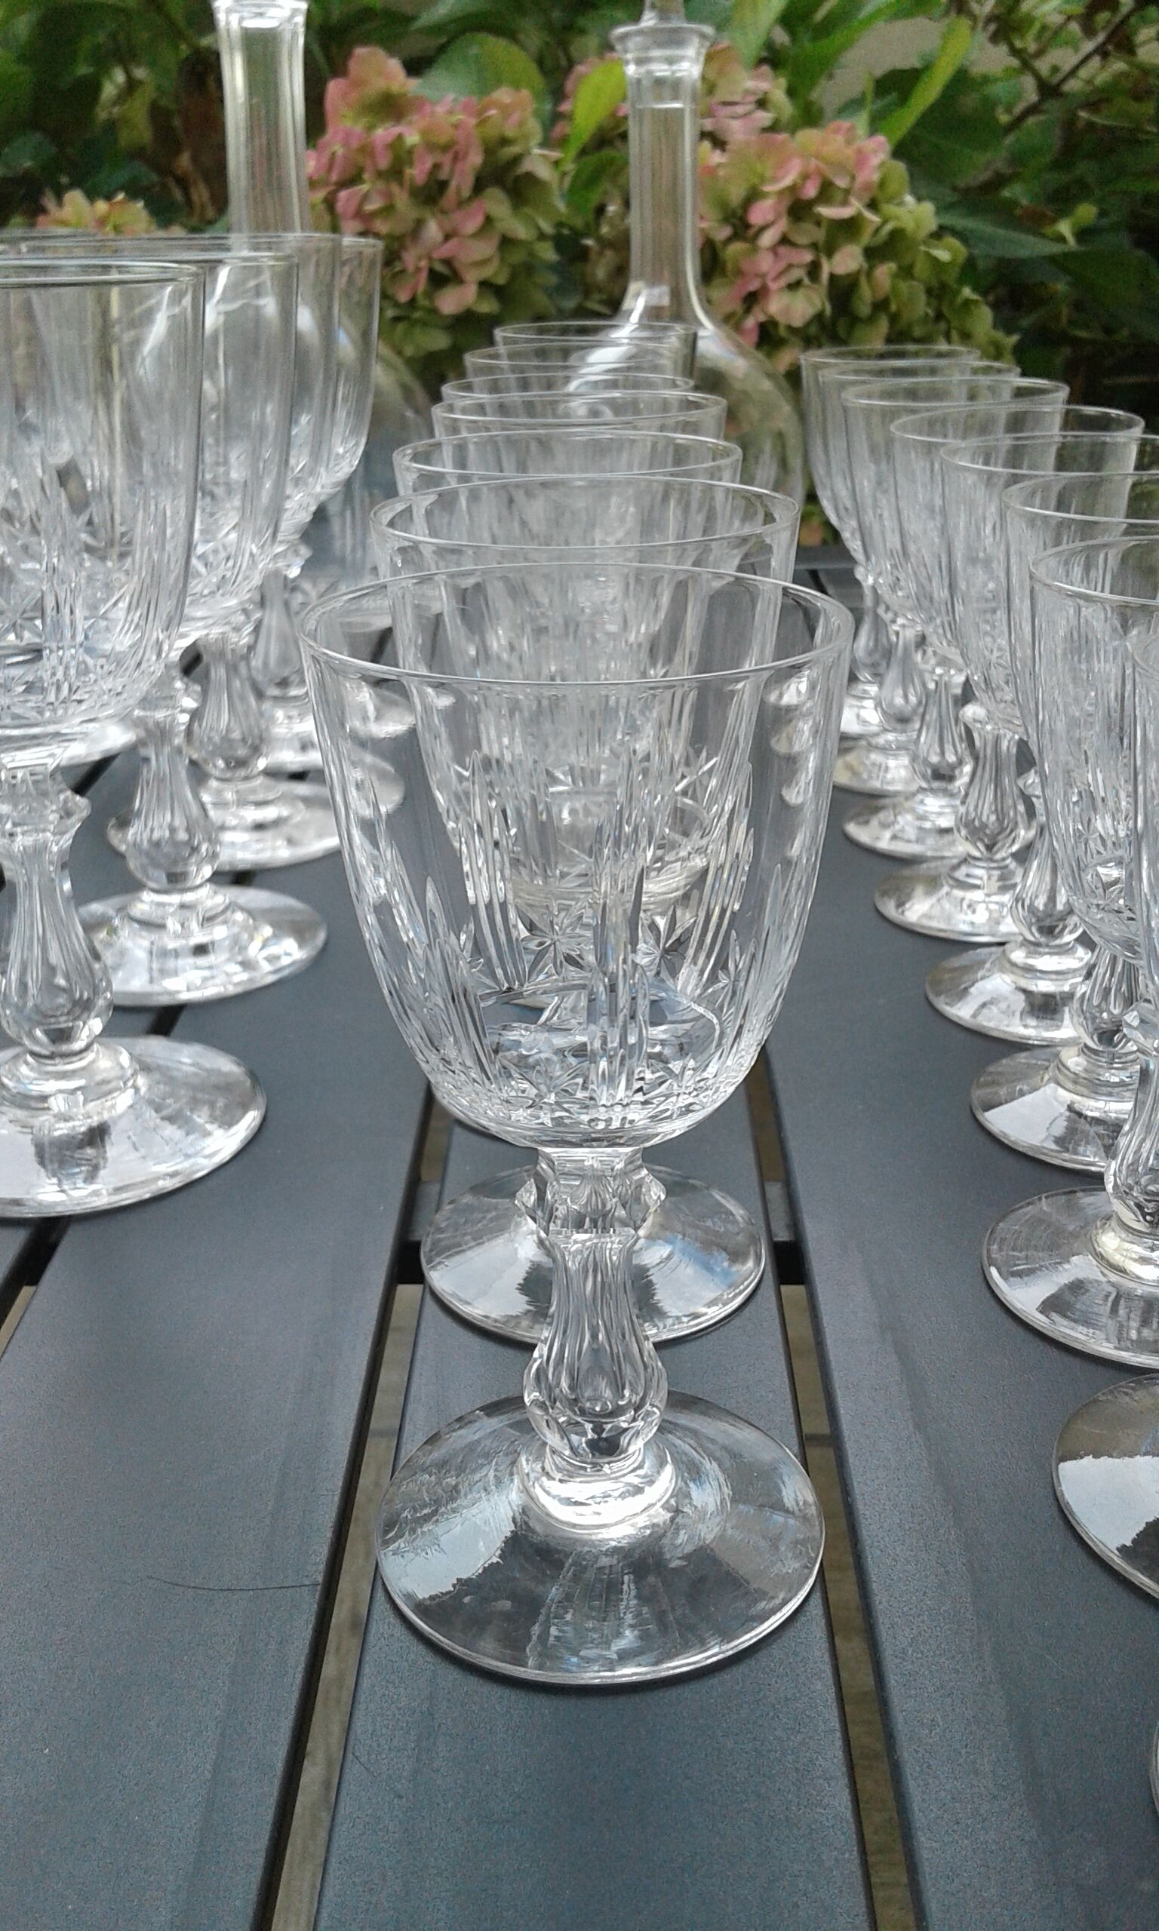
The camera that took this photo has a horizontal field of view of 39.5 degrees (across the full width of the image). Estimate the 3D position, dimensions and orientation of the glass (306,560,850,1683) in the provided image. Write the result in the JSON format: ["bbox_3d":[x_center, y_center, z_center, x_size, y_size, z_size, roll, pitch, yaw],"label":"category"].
[{"bbox_3d":[0.001,0.022,0.224,0.067,0.142,0.067,-1,26,0],"label":"glass"}]

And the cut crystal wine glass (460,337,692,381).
[{"bbox_3d":[0.002,-0.111,0.502,0.067,0.142,0.067,-1,26,0],"label":"cut crystal wine glass"}]

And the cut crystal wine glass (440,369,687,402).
[{"bbox_3d":[-0.002,-0.087,0.453,0.067,0.142,0.067,-1,26,0],"label":"cut crystal wine glass"}]

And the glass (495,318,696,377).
[{"bbox_3d":[0.007,-0.145,0.574,0.067,0.142,0.067,-1,26,0],"label":"glass"}]

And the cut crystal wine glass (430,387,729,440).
[{"bbox_3d":[0.001,-0.061,0.399,0.067,0.142,0.067,-1,26,0],"label":"cut crystal wine glass"}]

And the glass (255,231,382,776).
[{"bbox_3d":[-0.111,-0.165,0.581,0.091,0.175,0.091,-1,26,0],"label":"glass"}]

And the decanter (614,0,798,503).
[{"bbox_3d":[0.041,-0.329,0.763,0.149,0.309,0.149,-1,26,0],"label":"decanter"}]

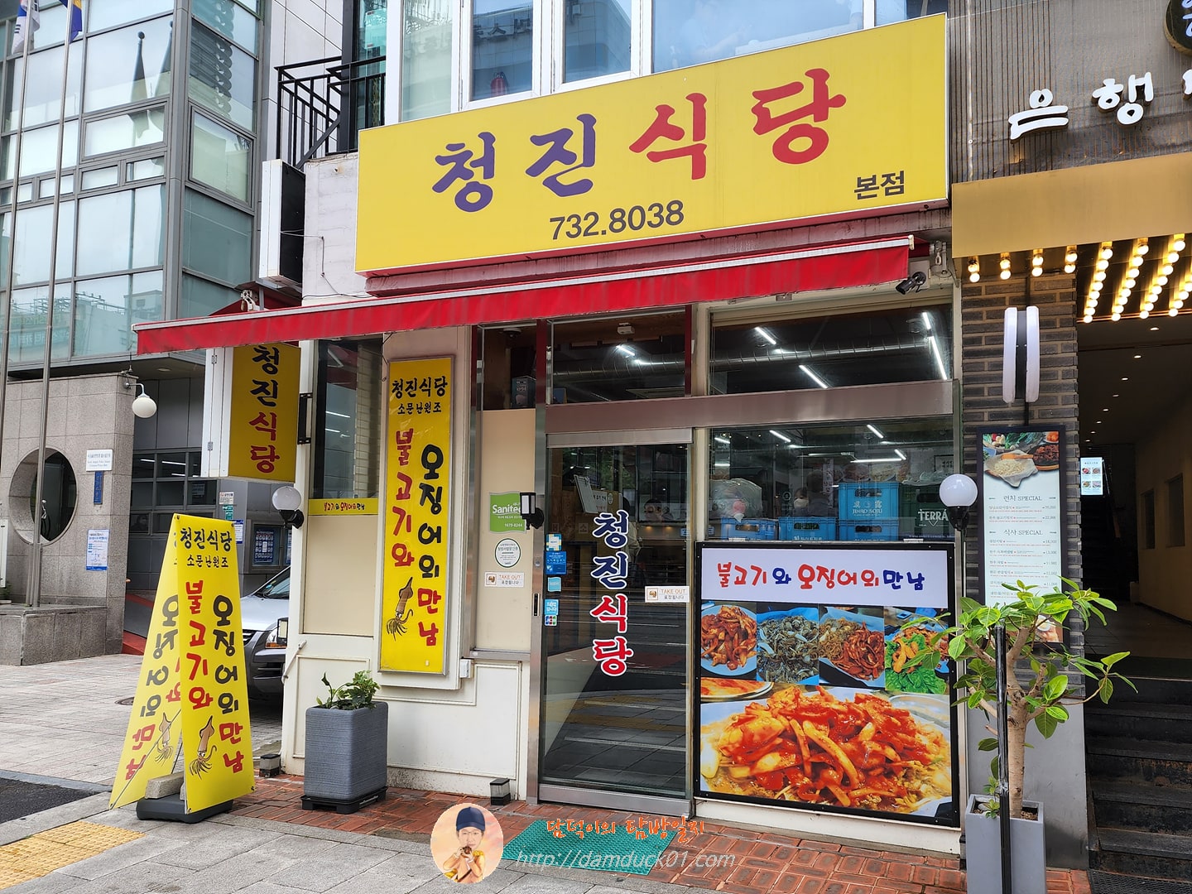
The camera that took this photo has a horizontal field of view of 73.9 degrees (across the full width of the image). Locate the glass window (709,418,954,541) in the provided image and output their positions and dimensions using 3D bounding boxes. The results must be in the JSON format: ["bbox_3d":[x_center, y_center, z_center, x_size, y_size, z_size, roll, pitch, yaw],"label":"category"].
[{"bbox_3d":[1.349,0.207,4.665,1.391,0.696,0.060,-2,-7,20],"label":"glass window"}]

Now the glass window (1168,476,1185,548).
[{"bbox_3d":[4.912,0.540,6.700,0.060,0.600,0.400,-2,-5,19],"label":"glass window"}]

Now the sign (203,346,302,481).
[{"bbox_3d":[-2.237,-0.243,5.167,0.210,0.914,0.600,-2,-5,19],"label":"sign"}]

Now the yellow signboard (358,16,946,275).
[{"bbox_3d":[0.146,-1.825,5.126,3.878,1.072,0.180,-2,-7,20],"label":"yellow signboard"}]

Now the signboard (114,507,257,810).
[{"bbox_3d":[-2.548,1.299,4.940,0.550,1.770,0.580,-2,-5,12],"label":"signboard"}]

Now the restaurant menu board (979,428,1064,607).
[{"bbox_3d":[2.312,0.471,4.275,0.418,1.169,0.050,-2,-7,20],"label":"restaurant menu board"}]

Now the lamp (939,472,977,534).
[{"bbox_3d":[1.958,0.303,4.272,0.190,0.310,0.230,-2,-7,20],"label":"lamp"}]

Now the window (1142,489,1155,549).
[{"bbox_3d":[6.769,0.895,9.700,0.050,0.700,0.680,-2,-7,24],"label":"window"}]

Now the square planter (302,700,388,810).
[{"bbox_3d":[-1.515,1.854,4.818,0.340,0.575,0.345,-2,-5,20],"label":"square planter"}]

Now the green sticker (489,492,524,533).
[{"bbox_3d":[-0.596,0.443,5.344,0.269,0.270,0.010,-2,-7,20],"label":"green sticker"}]

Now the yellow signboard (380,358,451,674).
[{"bbox_3d":[-1.215,0.449,5.461,0.516,2.157,0.070,-2,-7,20],"label":"yellow signboard"}]

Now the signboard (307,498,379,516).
[{"bbox_3d":[-1.853,0.441,5.800,0.623,0.119,0.015,-2,-7,20],"label":"signboard"}]

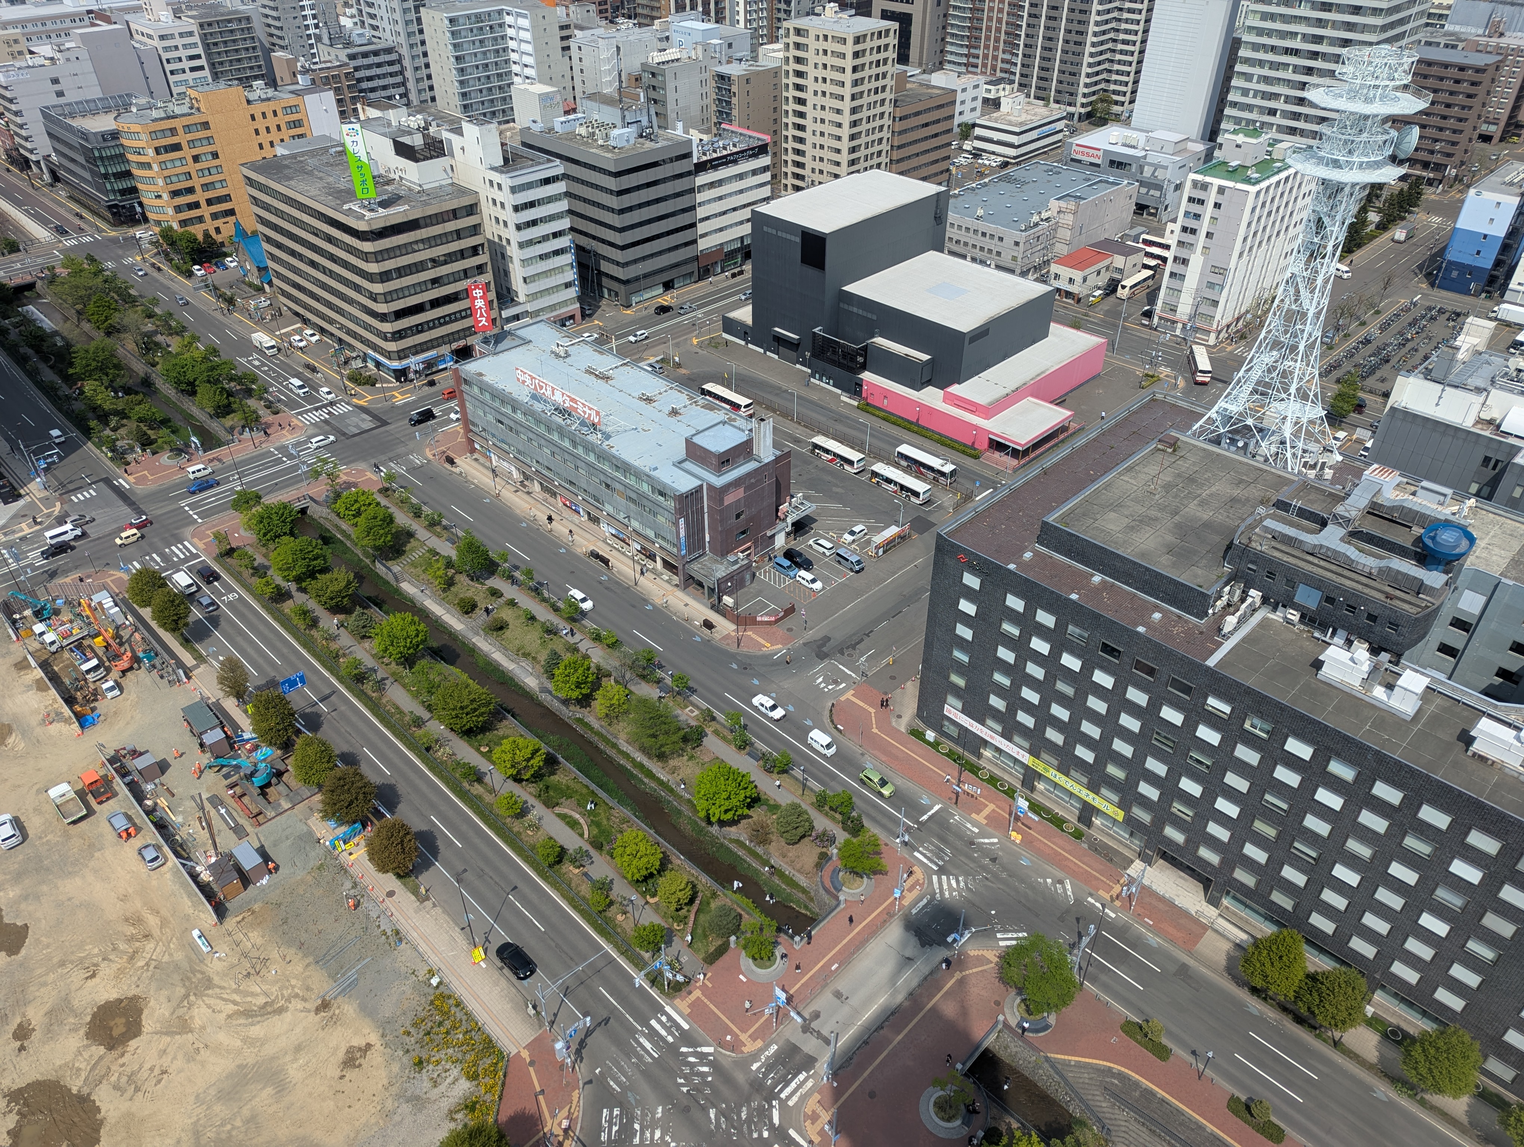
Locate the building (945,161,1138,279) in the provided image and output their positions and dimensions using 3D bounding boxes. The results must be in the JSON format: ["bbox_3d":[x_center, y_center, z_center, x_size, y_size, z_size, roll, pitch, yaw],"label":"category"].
[{"bbox_3d":[67.260,-89.770,264.420,31.200,11.800,52.000,30,46,34],"label":"building"}]

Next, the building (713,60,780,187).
[{"bbox_3d":[-3.579,-122.489,291.226,18.000,31.600,10.700,-31,46,-34],"label":"building"}]

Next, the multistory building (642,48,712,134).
[{"bbox_3d":[-23.759,-134.712,308.446,18.700,31.000,10.300,-31,46,-34],"label":"multistory building"}]

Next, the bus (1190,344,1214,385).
[{"bbox_3d":[84.910,-40.400,205.230,2.500,3.400,11.600,7,37,9],"label":"bus"}]

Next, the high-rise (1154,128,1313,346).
[{"bbox_3d":[99.420,-71.150,218.950,12.800,36.300,34.700,30,46,34],"label":"high-rise"}]

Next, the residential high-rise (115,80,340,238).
[{"bbox_3d":[-133.360,-104.970,270.620,50.000,33.300,16.000,-30,45,-34],"label":"residential high-rise"}]

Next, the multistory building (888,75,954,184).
[{"bbox_3d":[37.150,-120.430,295.710,26.000,27.000,21.500,-30,45,-34],"label":"multistory building"}]

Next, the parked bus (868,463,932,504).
[{"bbox_3d":[22.430,-14.400,170.880,2.480,3.000,10.600,-30,45,-34],"label":"parked bus"}]

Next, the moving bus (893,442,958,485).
[{"bbox_3d":[27.220,-17.960,175.670,2.480,3.050,10.840,-30,45,-34],"label":"moving bus"}]

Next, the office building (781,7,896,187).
[{"bbox_3d":[19.940,-119.120,273.070,21.400,48.500,18.900,30,46,34],"label":"office building"}]

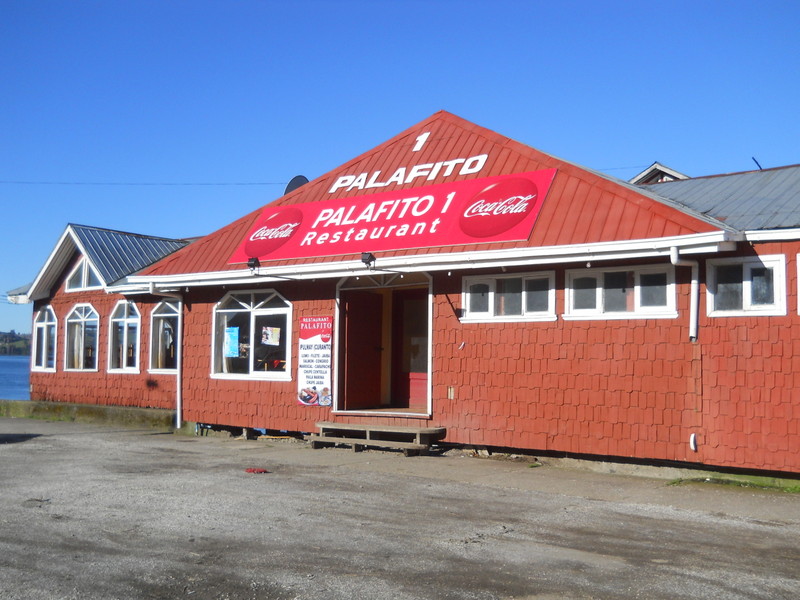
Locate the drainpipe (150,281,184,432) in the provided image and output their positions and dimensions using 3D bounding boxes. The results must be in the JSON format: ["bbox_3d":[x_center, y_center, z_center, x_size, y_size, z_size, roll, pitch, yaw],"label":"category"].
[{"bbox_3d":[-4.582,1.098,16.728,0.144,2.839,0.779,-2,-5,36],"label":"drainpipe"}]

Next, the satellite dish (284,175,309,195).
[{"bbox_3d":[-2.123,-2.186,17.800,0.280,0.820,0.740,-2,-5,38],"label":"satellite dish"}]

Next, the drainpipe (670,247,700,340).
[{"bbox_3d":[3.632,-0.068,10.900,0.133,1.168,0.779,-2,-5,36],"label":"drainpipe"}]

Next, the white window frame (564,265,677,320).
[{"bbox_3d":[3.023,-0.096,11.815,1.622,0.738,0.133,-2,-5,36],"label":"white window frame"}]

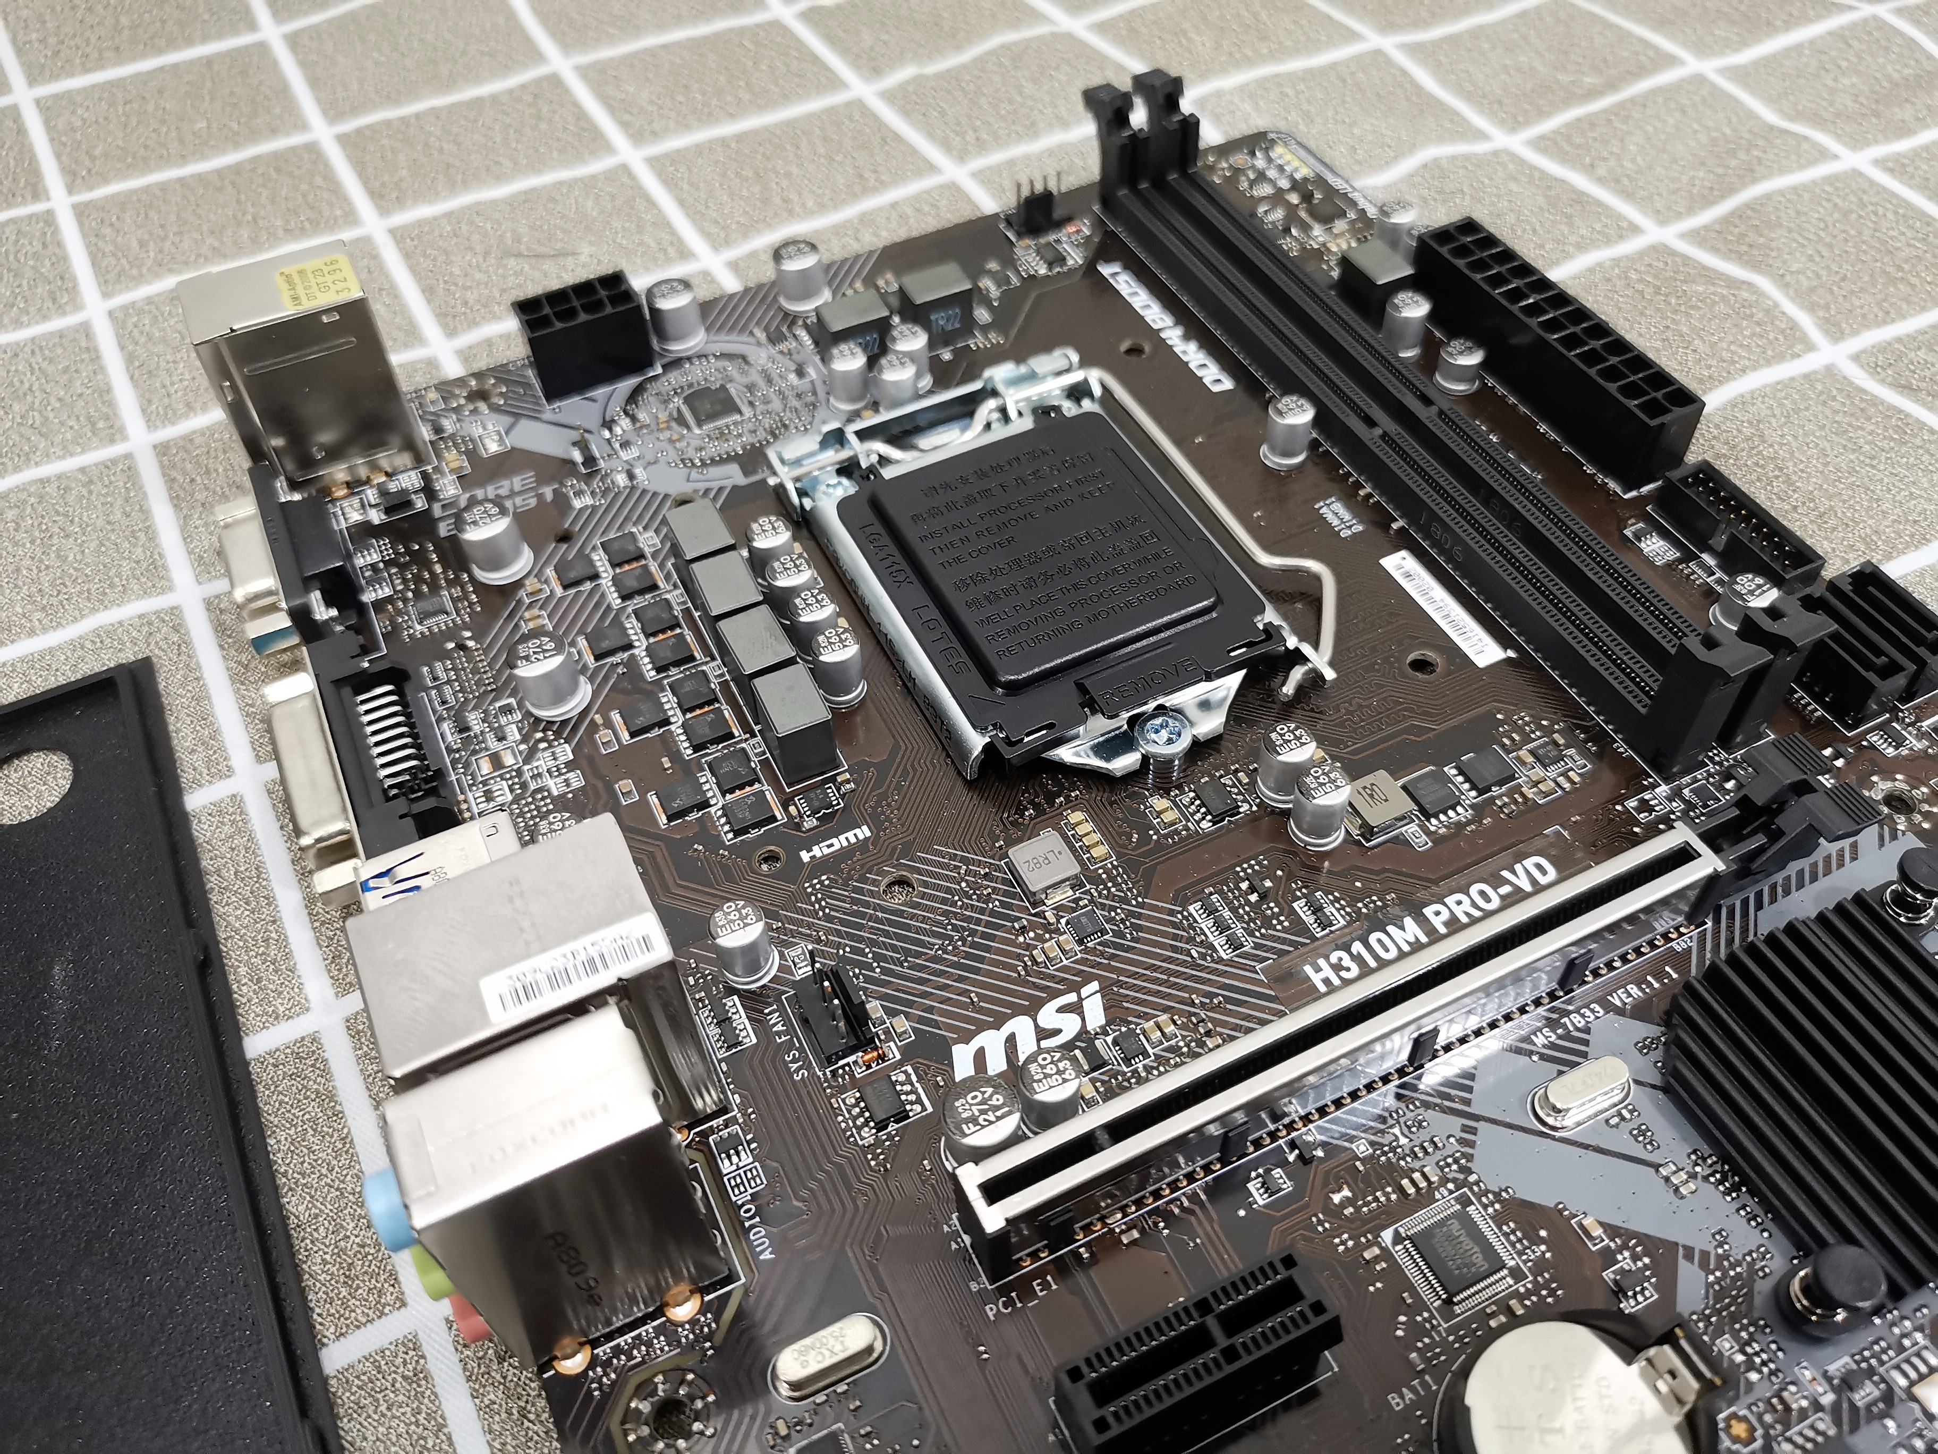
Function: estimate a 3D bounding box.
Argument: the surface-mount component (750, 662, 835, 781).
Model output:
[{"bbox_3d":[-0.021,0.000,0.188,0.007,0.009,0.010,-22,54,-15],"label":"surface-mount component"}]

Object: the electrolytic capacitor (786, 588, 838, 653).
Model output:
[{"bbox_3d":[-0.020,-0.013,0.199,0.006,0.008,0.006,-1,51,2],"label":"electrolytic capacitor"}]

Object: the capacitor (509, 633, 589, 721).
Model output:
[{"bbox_3d":[-0.054,-0.007,0.195,0.008,0.008,0.008,-1,51,1],"label":"capacitor"}]

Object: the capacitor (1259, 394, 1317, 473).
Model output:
[{"bbox_3d":[0.047,-0.043,0.220,0.007,0.008,0.007,-1,51,1],"label":"capacitor"}]

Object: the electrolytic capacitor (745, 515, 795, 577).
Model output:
[{"bbox_3d":[-0.027,-0.024,0.208,0.006,0.008,0.006,-1,51,1],"label":"electrolytic capacitor"}]

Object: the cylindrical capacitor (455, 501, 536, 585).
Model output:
[{"bbox_3d":[-0.066,-0.026,0.211,0.008,0.008,0.008,-22,53,-15],"label":"cylindrical capacitor"}]

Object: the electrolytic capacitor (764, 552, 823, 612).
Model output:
[{"bbox_3d":[-0.024,-0.018,0.203,0.006,0.008,0.006,-1,51,1],"label":"electrolytic capacitor"}]

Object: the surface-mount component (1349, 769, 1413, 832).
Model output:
[{"bbox_3d":[0.049,0.009,0.181,0.007,0.003,0.007,-22,53,-15],"label":"surface-mount component"}]

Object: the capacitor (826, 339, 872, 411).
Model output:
[{"bbox_3d":[-0.018,-0.053,0.231,0.006,0.008,0.006,-1,51,1],"label":"capacitor"}]

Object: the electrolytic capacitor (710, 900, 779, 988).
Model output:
[{"bbox_3d":[-0.025,0.024,0.169,0.006,0.009,0.006,-1,51,1],"label":"electrolytic capacitor"}]

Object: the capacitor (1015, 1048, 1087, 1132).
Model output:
[{"bbox_3d":[0.008,0.038,0.157,0.006,0.008,0.006,-1,51,1],"label":"capacitor"}]

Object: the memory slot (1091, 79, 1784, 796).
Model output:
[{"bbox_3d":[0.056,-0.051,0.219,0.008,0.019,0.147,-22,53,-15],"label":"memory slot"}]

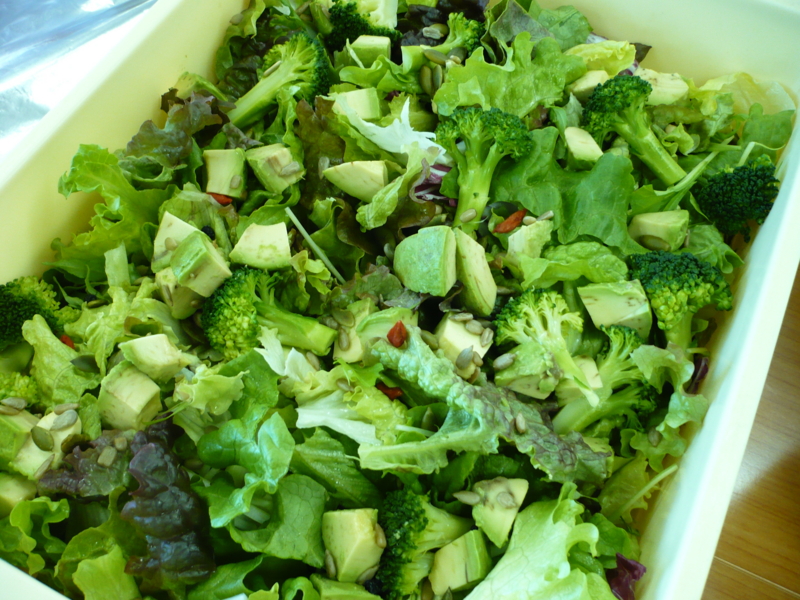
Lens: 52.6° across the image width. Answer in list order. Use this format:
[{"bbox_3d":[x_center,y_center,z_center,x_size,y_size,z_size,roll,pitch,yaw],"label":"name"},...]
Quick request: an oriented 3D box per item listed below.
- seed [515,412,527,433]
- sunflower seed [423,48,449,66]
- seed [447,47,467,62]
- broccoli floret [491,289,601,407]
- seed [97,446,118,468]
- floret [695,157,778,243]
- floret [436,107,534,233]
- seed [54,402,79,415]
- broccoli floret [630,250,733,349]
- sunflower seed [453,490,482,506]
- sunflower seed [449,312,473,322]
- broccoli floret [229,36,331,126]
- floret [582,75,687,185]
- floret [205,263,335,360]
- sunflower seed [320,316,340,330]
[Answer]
[{"bbox_3d":[0.050,0.052,0.338,0.004,0.003,0.009,-6,68,-5],"label":"seed"},{"bbox_3d":[0.019,-0.130,0.435,0.015,0.003,0.007,36,65,16],"label":"sunflower seed"},{"bbox_3d":[0.032,-0.140,0.460,0.013,0.003,0.007,-28,69,-9],"label":"seed"},{"bbox_3d":[0.067,0.021,0.366,0.040,0.034,0.060,-30,75,-11],"label":"broccoli floret"},{"bbox_3d":[-0.123,0.066,0.339,0.006,0.003,0.009,26,71,13],"label":"seed"},{"bbox_3d":[0.165,-0.050,0.396,0.042,0.046,0.042,0,60,-7],"label":"floret"},{"bbox_3d":[0.043,-0.066,0.405,0.049,0.036,0.062,8,74,1],"label":"floret"},{"bbox_3d":[-0.141,0.046,0.342,0.010,0.003,0.005,-18,63,-13],"label":"seed"},{"bbox_3d":[0.126,0.001,0.362,0.046,0.050,0.043,4,16,0],"label":"broccoli floret"},{"bbox_3d":[0.027,0.081,0.332,0.012,0.003,0.006,11,61,4],"label":"sunflower seed"},{"bbox_3d":[0.027,0.008,0.356,0.011,0.003,0.005,-6,56,1],"label":"sunflower seed"},{"bbox_3d":[-0.069,-0.126,0.464,0.066,0.044,0.046,-34,90,-16],"label":"broccoli floret"},{"bbox_3d":[0.122,-0.089,0.422,0.043,0.042,0.061,-40,78,0],"label":"floret"},{"bbox_3d":[-0.060,0.006,0.368,0.061,0.040,0.043,13,67,4],"label":"floret"},{"bbox_3d":[-0.032,0.010,0.365,0.010,0.003,0.005,30,71,16],"label":"sunflower seed"}]

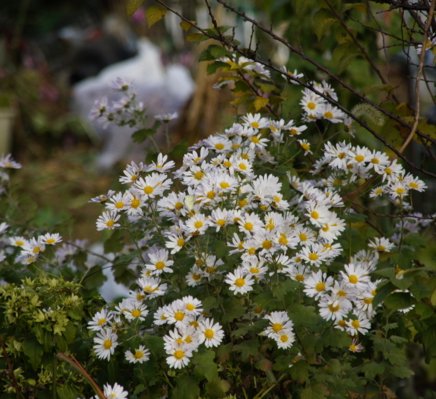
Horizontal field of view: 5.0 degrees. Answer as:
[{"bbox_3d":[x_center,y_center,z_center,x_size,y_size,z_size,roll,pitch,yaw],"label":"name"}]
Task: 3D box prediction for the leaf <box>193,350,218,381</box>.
[{"bbox_3d":[-0.019,0.253,7.600,0.040,0.046,0.020,0,3,0],"label":"leaf"}]

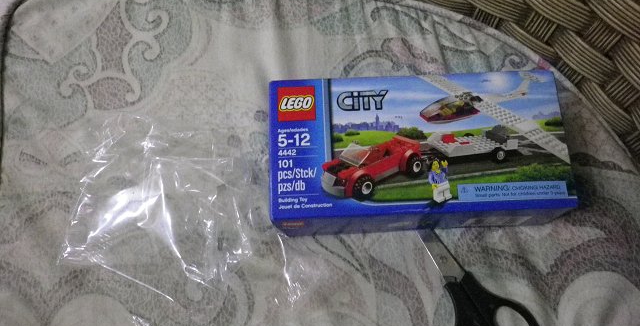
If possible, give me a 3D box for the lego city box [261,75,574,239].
[{"bbox_3d":[0.090,-0.009,0.504,0.262,0.065,0.137,-3,71,3],"label":"lego city box"}]

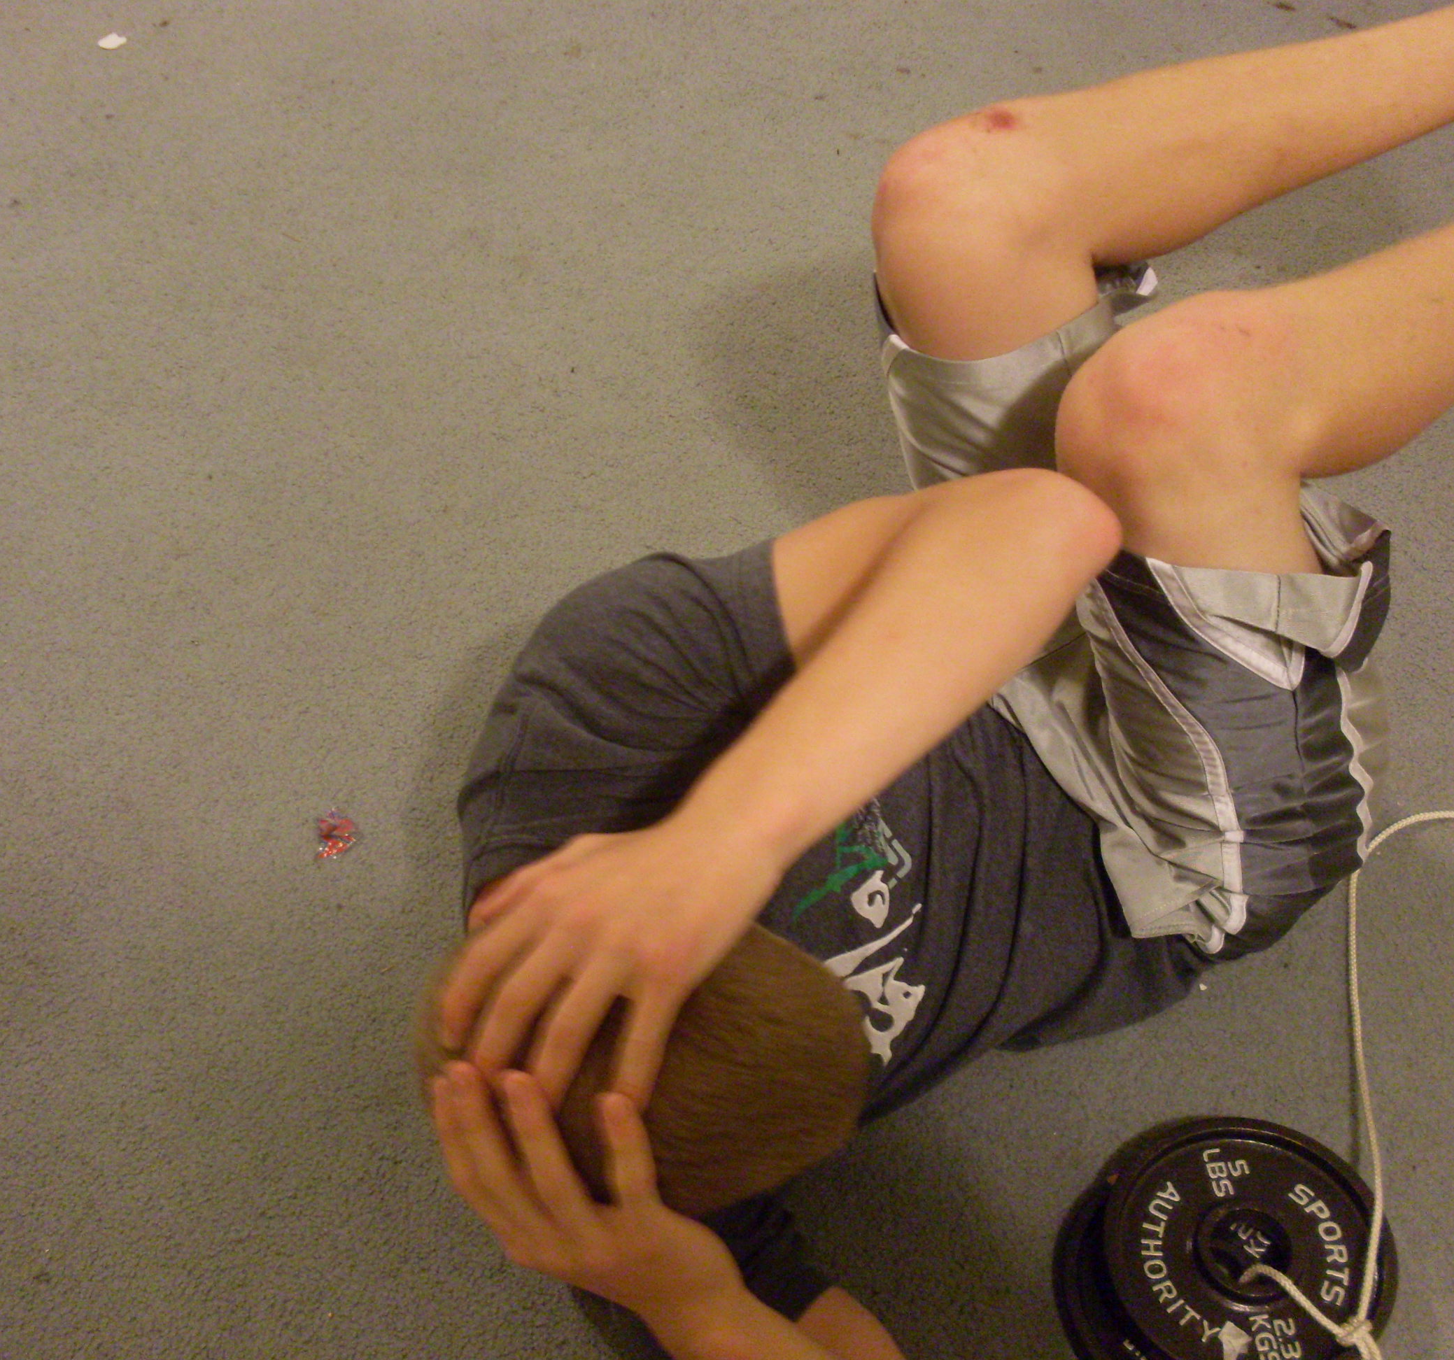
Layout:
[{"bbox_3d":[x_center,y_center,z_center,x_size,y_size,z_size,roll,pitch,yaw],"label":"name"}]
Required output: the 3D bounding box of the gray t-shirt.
[{"bbox_3d":[0.100,0.139,1.277,0.450,0.270,0.420,-8,60,-32],"label":"gray t-shirt"}]

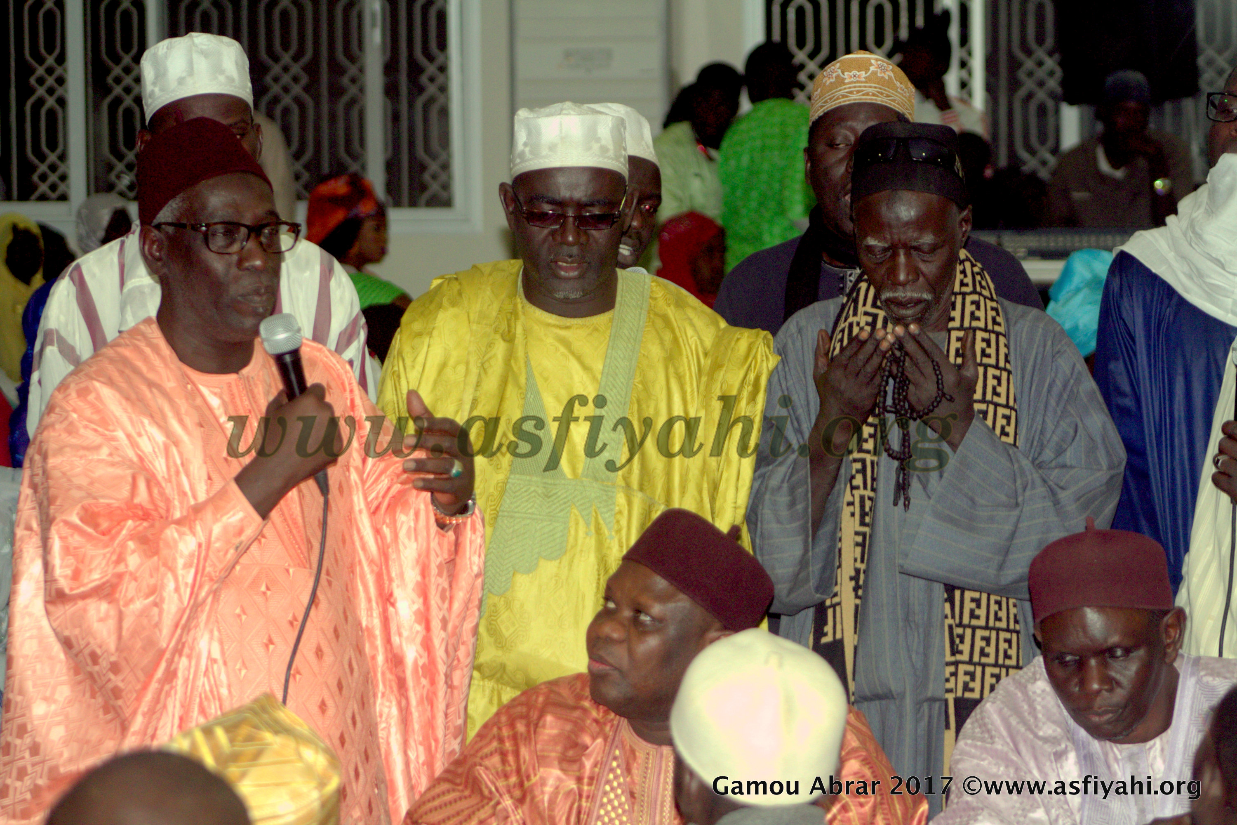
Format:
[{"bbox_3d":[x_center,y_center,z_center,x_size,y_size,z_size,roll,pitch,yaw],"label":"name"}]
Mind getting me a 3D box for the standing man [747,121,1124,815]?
[{"bbox_3d":[0.443,0.490,6.784,0.520,1.770,0.500,0,4,9],"label":"standing man"}]

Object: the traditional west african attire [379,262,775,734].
[{"bbox_3d":[-0.058,0.538,6.784,0.560,1.480,0.400,0,4,3],"label":"traditional west african attire"}]

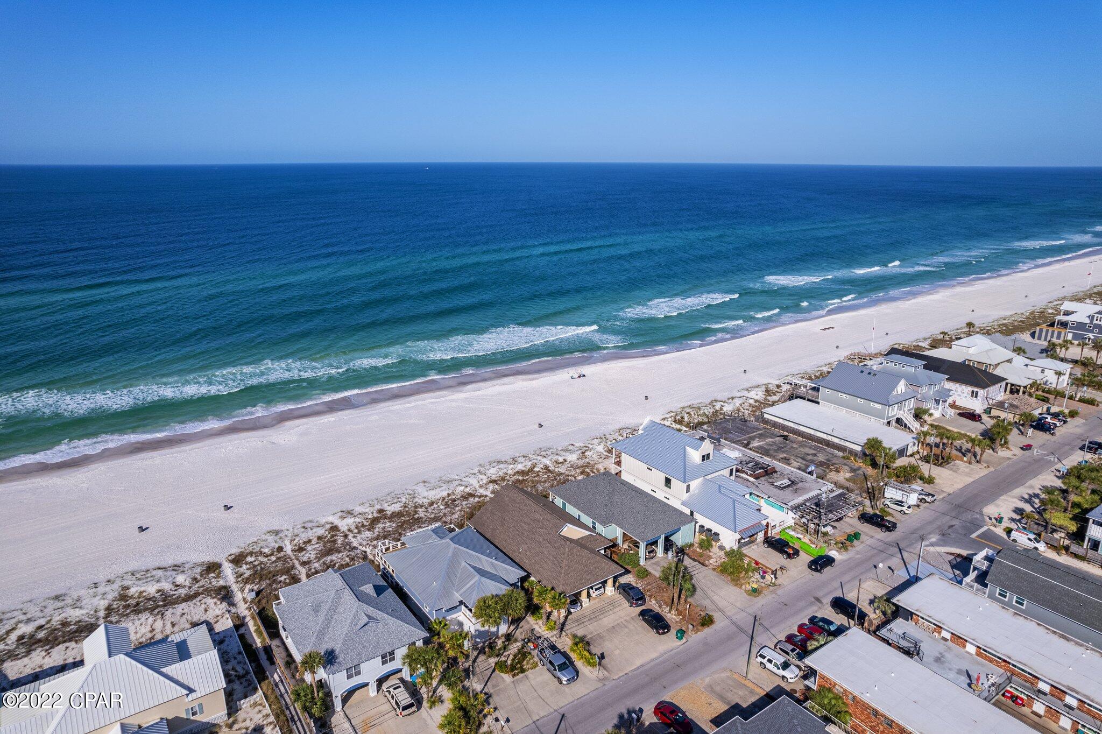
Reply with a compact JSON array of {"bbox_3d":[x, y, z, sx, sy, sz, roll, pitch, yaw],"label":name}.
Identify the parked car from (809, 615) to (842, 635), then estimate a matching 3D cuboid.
[{"bbox_3d":[35.217,33.056,85.099,1.870,1.470,5.000,-16,24,-43],"label":"parked car"}]

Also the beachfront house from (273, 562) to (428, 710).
[{"bbox_3d":[-24.805,30.628,81.395,13.238,8.101,18.968,-12,21,-33],"label":"beachfront house"}]

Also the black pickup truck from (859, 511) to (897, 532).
[{"bbox_3d":[53.347,25.166,109.833,2.000,1.900,5.600,-14,22,-39],"label":"black pickup truck"}]

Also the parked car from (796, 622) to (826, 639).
[{"bbox_3d":[33.237,33.397,84.017,1.820,1.450,4.500,-16,23,-42],"label":"parked car"}]

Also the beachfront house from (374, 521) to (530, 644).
[{"bbox_3d":[-13.948,27.068,91.524,13.200,8.700,22.700,-12,21,-35],"label":"beachfront house"}]

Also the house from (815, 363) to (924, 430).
[{"bbox_3d":[73.992,6.265,156.444,12.200,10.900,22.300,-12,21,-34],"label":"house"}]

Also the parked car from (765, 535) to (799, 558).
[{"bbox_3d":[35.181,27.417,102.737,2.000,1.880,5.700,-10,20,-30],"label":"parked car"}]

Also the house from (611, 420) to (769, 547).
[{"bbox_3d":[25.226,18.195,117.339,13.732,10.867,30.823,-12,21,-33],"label":"house"}]

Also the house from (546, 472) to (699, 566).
[{"bbox_3d":[11.352,22.714,109.540,12.900,6.600,20.981,-12,21,-35],"label":"house"}]

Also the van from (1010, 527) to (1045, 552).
[{"bbox_3d":[74.190,26.842,104.481,1.830,1.900,4.620,-13,21,-37],"label":"van"}]

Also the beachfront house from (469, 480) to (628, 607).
[{"bbox_3d":[-0.338,25.632,100.604,15.017,6.422,24.995,-12,21,-33],"label":"beachfront house"}]

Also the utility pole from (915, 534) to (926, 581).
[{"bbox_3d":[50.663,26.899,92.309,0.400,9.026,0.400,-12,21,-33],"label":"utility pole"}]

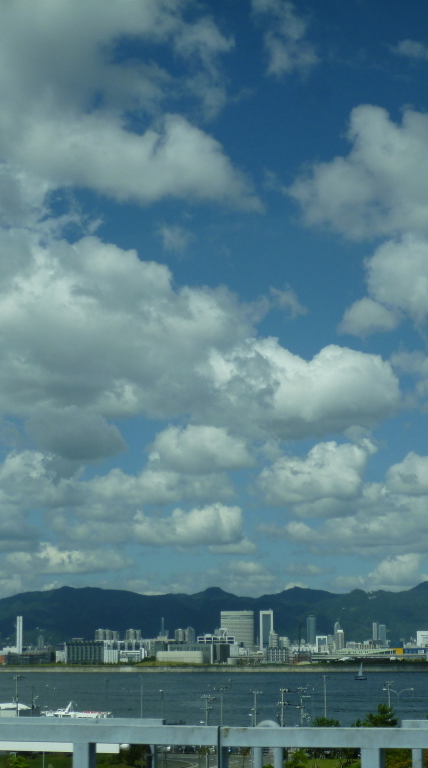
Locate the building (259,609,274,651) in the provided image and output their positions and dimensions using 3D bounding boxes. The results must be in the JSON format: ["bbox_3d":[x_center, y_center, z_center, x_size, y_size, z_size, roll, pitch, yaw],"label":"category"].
[{"bbox_3d":[125.040,590.250,3364.740,31.000,101.700,30.000,0,-11,0],"label":"building"}]

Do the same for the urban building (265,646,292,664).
[{"bbox_3d":[67.540,284.920,1488.840,25.000,18.300,18.000,0,-11,0],"label":"urban building"}]

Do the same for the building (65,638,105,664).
[{"bbox_3d":[-131.220,276.480,1460.810,39.000,24.100,22.000,0,-11,0],"label":"building"}]

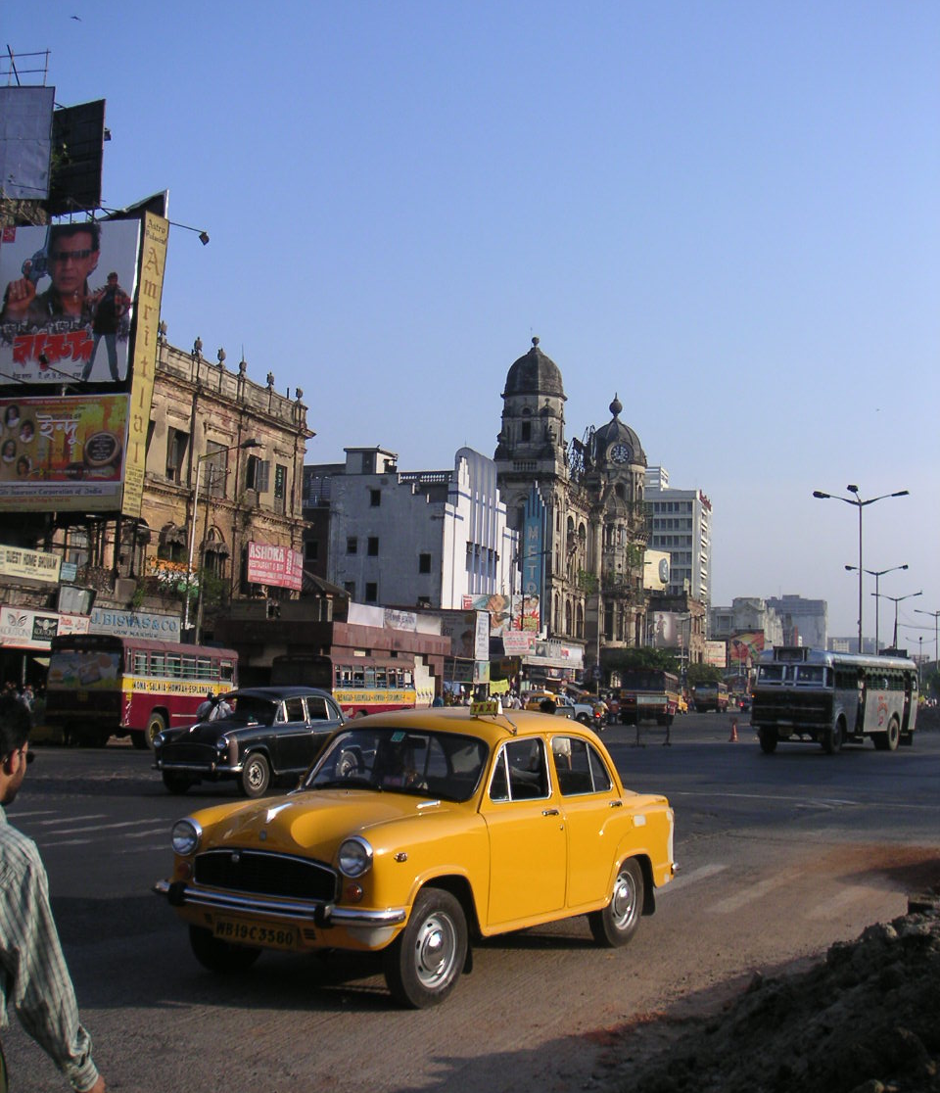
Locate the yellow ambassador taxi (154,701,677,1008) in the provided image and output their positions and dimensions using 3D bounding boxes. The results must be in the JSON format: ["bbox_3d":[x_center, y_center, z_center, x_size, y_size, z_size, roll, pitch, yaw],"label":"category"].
[{"bbox_3d":[-0.090,1.842,9.063,1.680,1.600,4.280,-2,-7,31],"label":"yellow ambassador taxi"}]

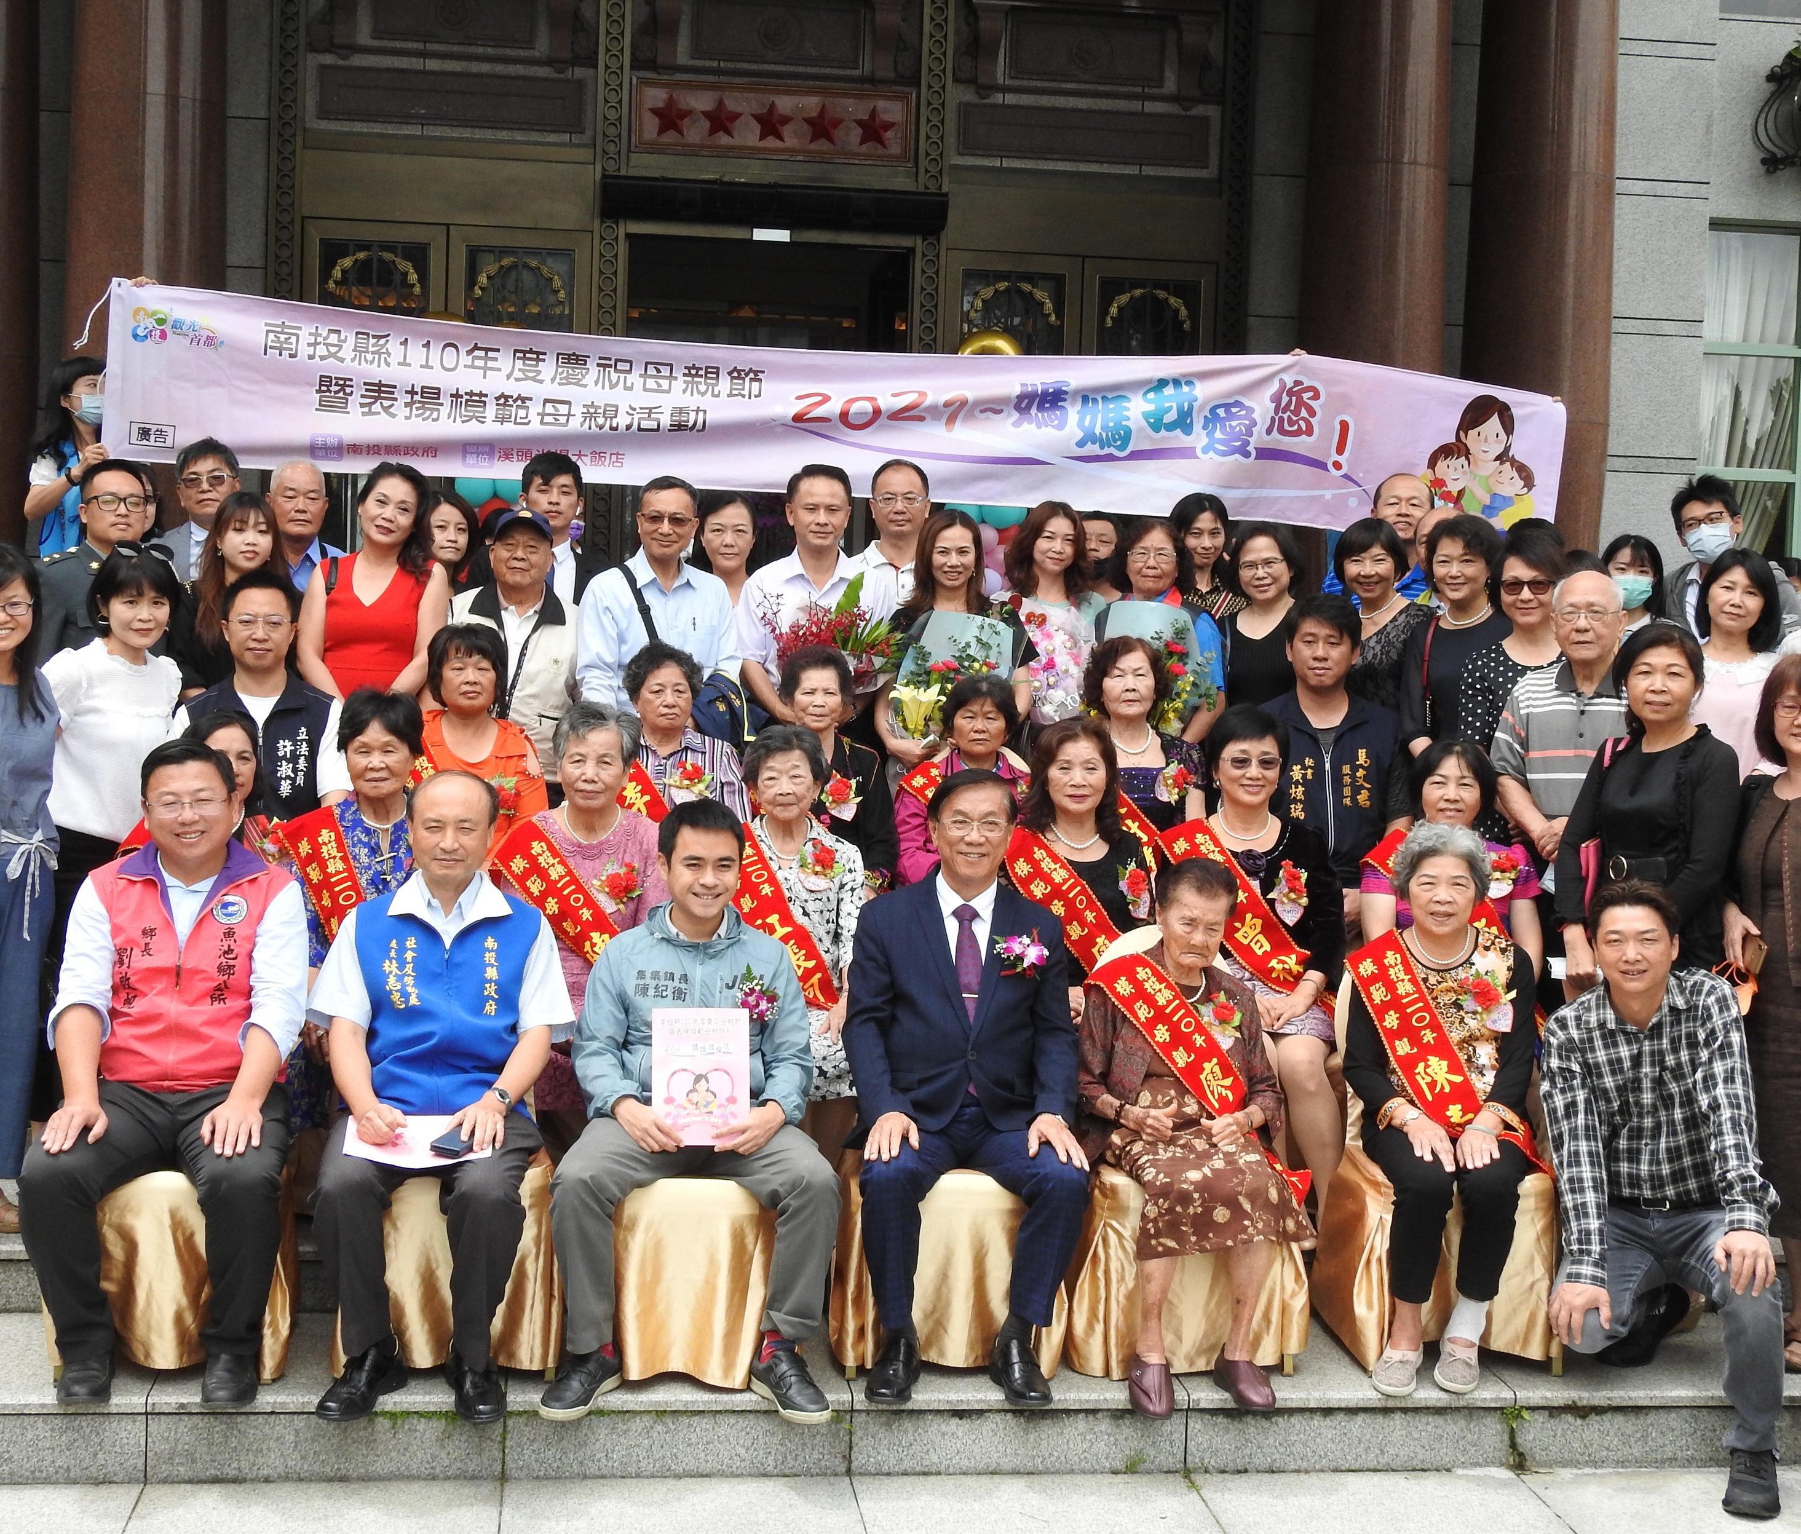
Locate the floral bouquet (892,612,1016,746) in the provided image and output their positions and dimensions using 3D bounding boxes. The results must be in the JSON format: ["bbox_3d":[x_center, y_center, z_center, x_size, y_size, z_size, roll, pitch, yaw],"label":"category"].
[{"bbox_3d":[0.162,-0.242,7.475,0.370,0.450,0.280,2,3,-3],"label":"floral bouquet"}]

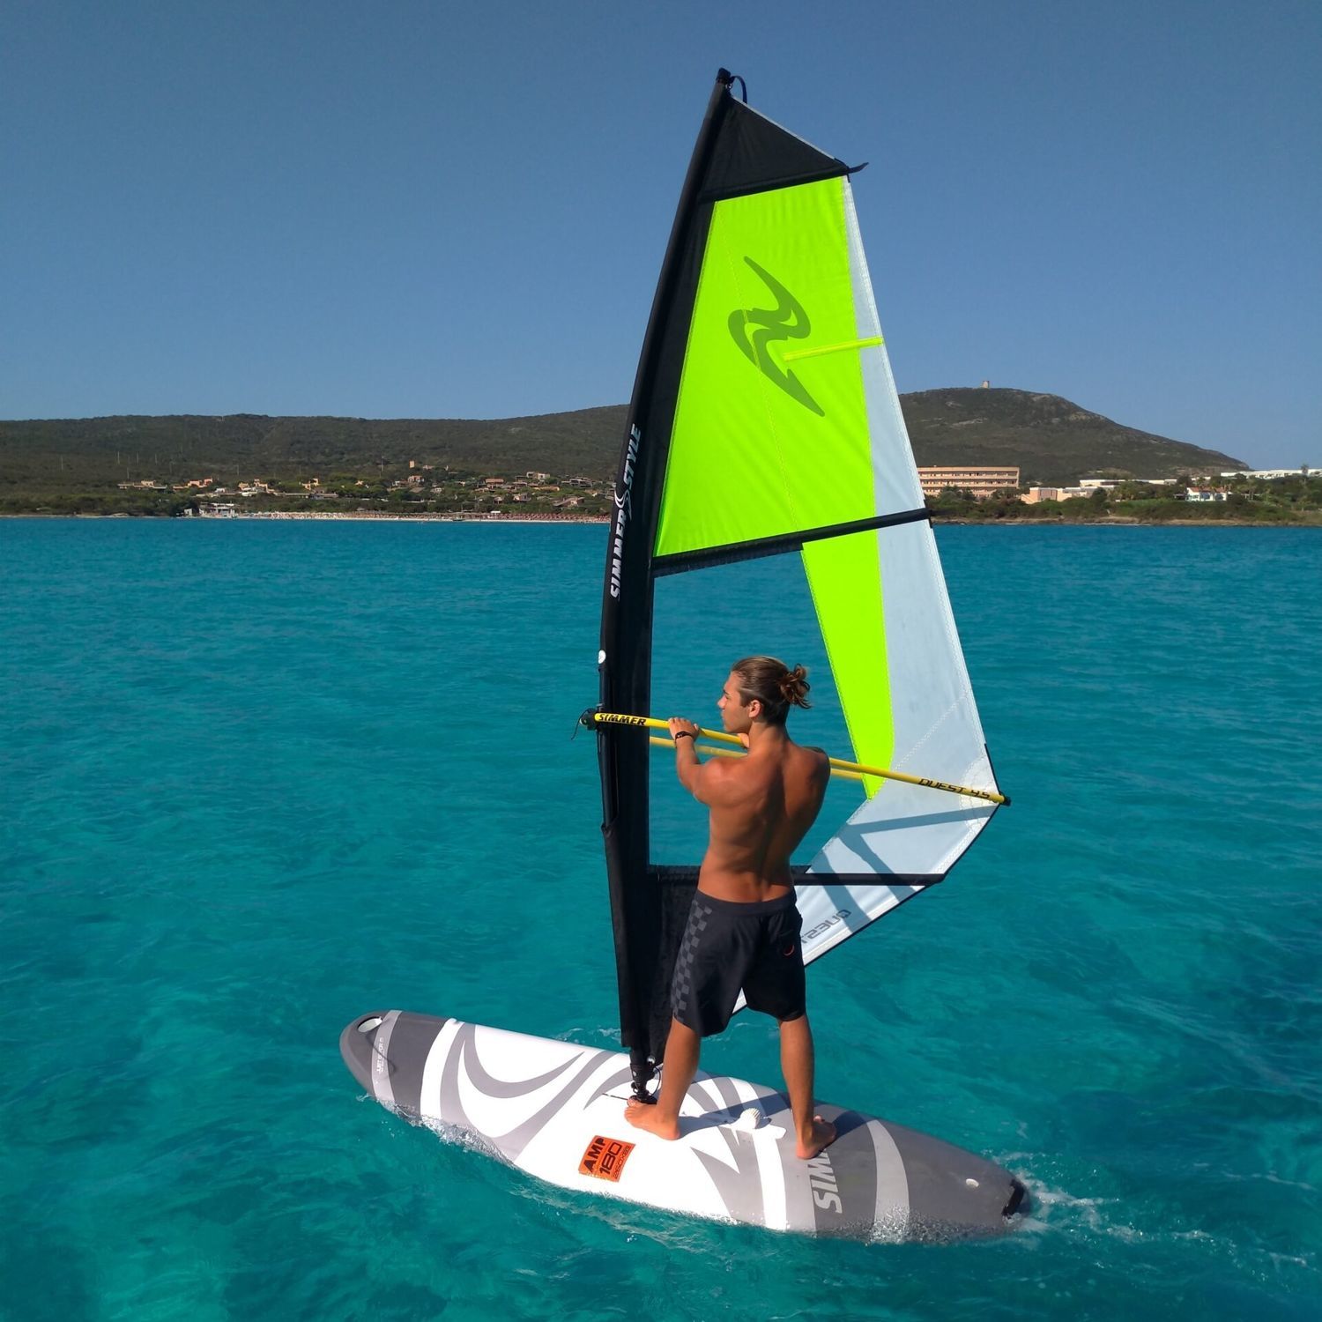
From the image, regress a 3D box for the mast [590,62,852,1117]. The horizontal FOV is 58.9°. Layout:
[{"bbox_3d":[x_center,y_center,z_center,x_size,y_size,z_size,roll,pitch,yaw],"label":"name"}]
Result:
[{"bbox_3d":[0.182,-0.323,4.609,0.790,4.070,0.200,7,-2,0],"label":"mast"}]

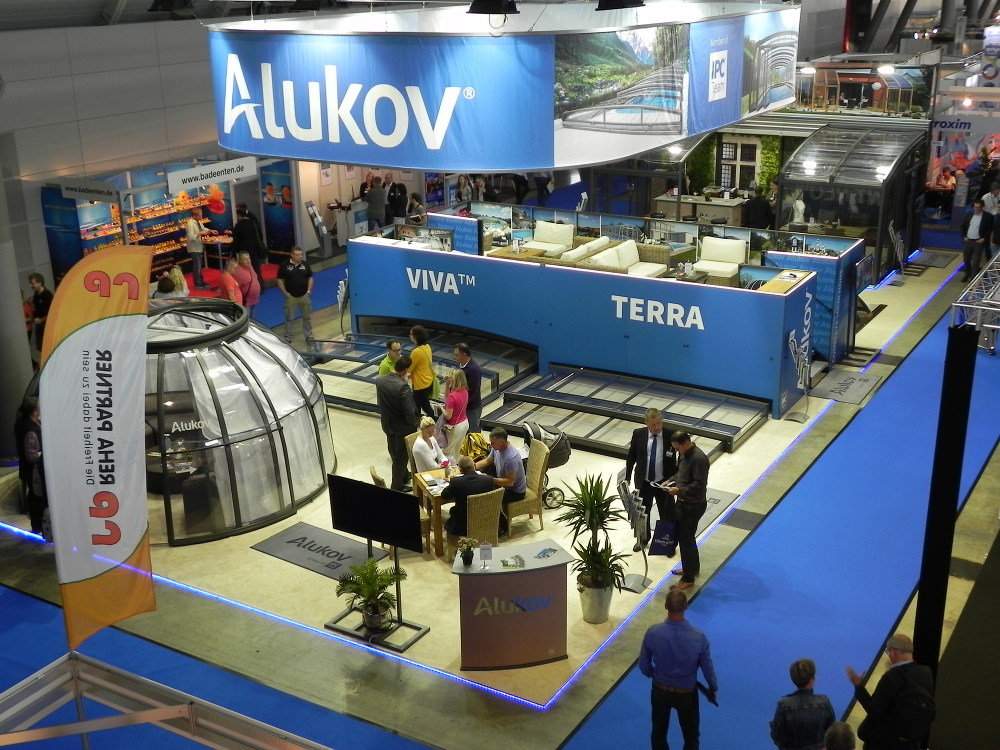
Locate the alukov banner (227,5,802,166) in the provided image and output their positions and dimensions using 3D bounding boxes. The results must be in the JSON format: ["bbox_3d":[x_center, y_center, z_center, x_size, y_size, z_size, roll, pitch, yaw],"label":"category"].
[{"bbox_3d":[0.400,-5.044,19.252,7.065,1.559,11.020,10,22,30],"label":"alukov banner"}]

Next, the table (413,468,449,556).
[{"bbox_3d":[-0.551,1.684,15.010,0.820,0.760,0.770,-8,20,-21],"label":"table"}]

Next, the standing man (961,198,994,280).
[{"bbox_3d":[10.603,-3.027,26.487,0.550,1.780,0.400,9,22,27],"label":"standing man"}]

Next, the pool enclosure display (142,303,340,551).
[{"bbox_3d":[-4.333,0.329,15.871,4.100,2.300,4.100,-11,22,-25],"label":"pool enclosure display"}]

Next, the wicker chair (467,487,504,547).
[{"bbox_3d":[-0.271,1.710,13.574,0.470,1.020,0.600,-11,21,-24],"label":"wicker chair"}]

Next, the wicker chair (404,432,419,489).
[{"bbox_3d":[-0.836,1.305,14.901,0.467,1.023,0.596,-12,22,-26],"label":"wicker chair"}]

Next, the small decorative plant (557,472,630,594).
[{"bbox_3d":[0.985,1.722,12.243,0.750,1.480,0.720,-3,19,-5],"label":"small decorative plant"}]

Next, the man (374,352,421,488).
[{"bbox_3d":[-1.325,0.610,15.573,0.450,1.820,0.550,-17,25,-37],"label":"man"}]

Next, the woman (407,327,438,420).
[{"bbox_3d":[-1.194,0.037,18.387,0.450,1.680,0.480,2,19,9],"label":"woman"}]

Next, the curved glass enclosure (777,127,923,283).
[{"bbox_3d":[8.238,-4.072,27.753,2.360,3.000,3.550,10,22,30],"label":"curved glass enclosure"}]

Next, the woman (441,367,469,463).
[{"bbox_3d":[-0.572,0.699,15.505,0.380,1.660,0.460,9,22,27],"label":"woman"}]

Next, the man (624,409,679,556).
[{"bbox_3d":[1.774,1.225,13.814,0.596,1.758,0.397,0,20,4],"label":"man"}]

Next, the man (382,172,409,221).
[{"bbox_3d":[-2.751,-4.303,30.486,0.520,1.820,0.360,0,19,3],"label":"man"}]

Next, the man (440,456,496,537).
[{"bbox_3d":[-0.360,1.546,13.685,0.600,1.260,0.780,-11,21,-24],"label":"man"}]

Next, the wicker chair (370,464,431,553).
[{"bbox_3d":[-1.189,1.626,14.026,0.596,1.023,0.467,-9,21,-21],"label":"wicker chair"}]

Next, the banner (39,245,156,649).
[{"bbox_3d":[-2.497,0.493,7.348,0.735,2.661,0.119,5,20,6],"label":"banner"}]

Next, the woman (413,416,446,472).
[{"bbox_3d":[-0.773,1.235,15.475,0.500,1.300,0.800,-16,24,-37],"label":"woman"}]

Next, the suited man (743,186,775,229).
[{"bbox_3d":[5.560,-3.209,25.661,0.576,1.758,0.397,0,20,5],"label":"suited man"}]

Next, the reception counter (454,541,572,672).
[{"bbox_3d":[0.120,2.336,11.843,1.192,1.072,0.576,-5,20,-8],"label":"reception counter"}]

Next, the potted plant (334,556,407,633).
[{"bbox_3d":[-1.379,2.292,12.537,0.675,0.745,0.645,-1,20,1],"label":"potted plant"}]

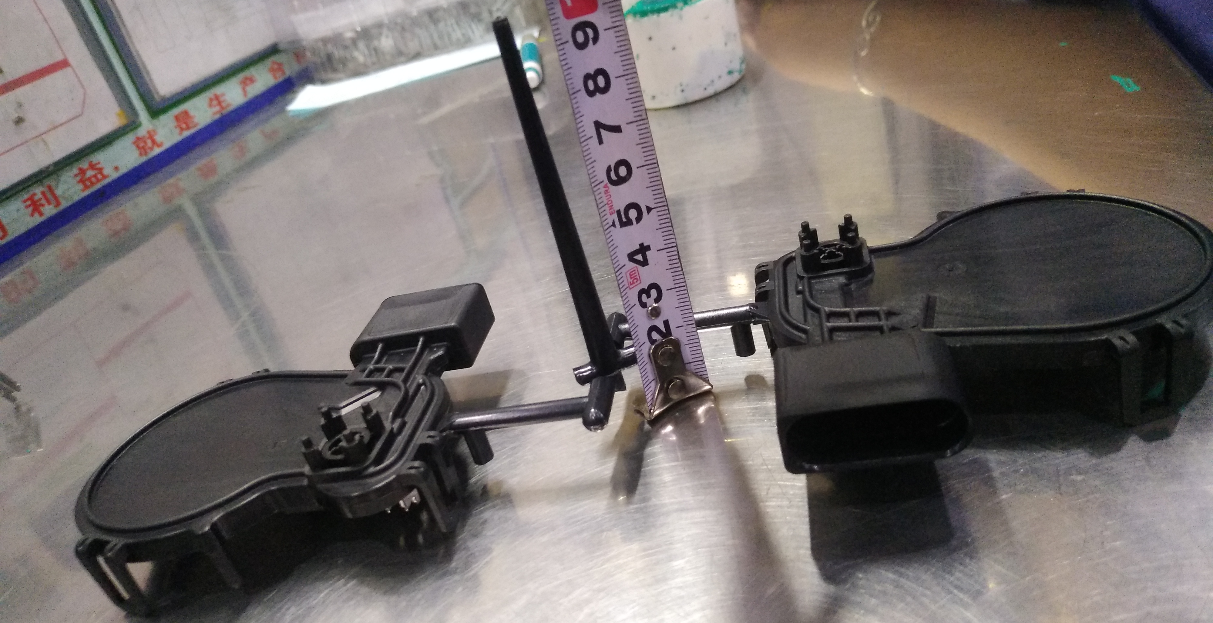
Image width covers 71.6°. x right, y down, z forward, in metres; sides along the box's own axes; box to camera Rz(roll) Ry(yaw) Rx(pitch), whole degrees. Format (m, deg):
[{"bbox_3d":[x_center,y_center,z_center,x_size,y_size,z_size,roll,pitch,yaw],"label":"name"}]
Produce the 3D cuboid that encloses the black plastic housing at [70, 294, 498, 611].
[{"bbox_3d":[-0.081,0.028,0.226,0.104,0.029,0.100,-12,26,10],"label":"black plastic housing"}]

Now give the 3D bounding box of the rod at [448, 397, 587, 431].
[{"bbox_3d":[-0.022,0.025,0.202,0.037,0.005,0.005,-8,27,18],"label":"rod"}]

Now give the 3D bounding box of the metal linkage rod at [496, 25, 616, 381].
[{"bbox_3d":[-0.011,-0.023,0.193,0.006,0.085,0.006,-16,23,-1],"label":"metal linkage rod"}]

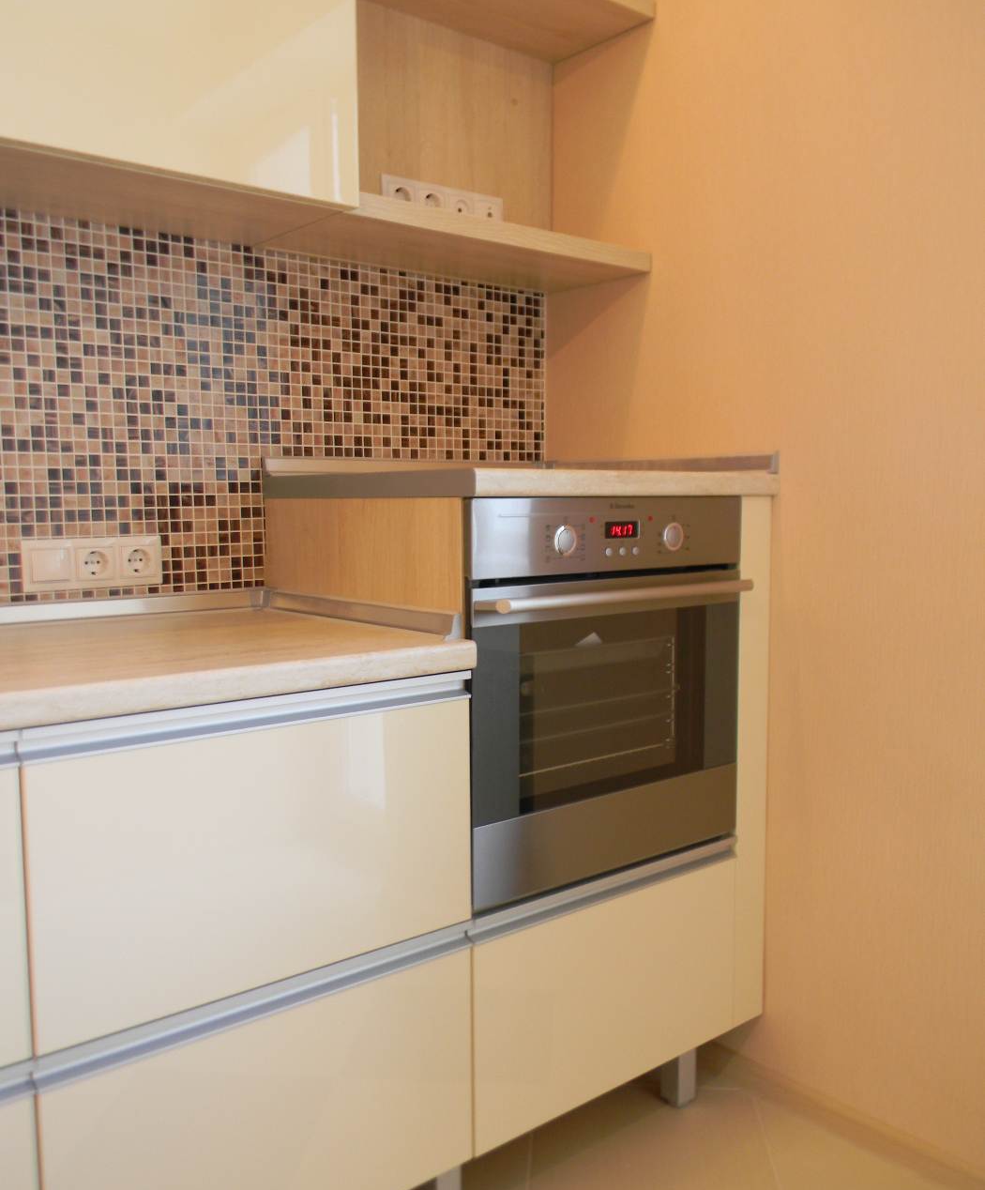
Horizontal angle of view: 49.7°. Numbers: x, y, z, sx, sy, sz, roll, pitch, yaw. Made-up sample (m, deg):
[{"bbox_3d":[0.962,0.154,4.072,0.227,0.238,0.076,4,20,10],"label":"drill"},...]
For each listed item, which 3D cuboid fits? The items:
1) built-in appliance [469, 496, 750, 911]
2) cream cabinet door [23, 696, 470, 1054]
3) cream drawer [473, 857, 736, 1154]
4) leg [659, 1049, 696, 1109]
[{"bbox_3d":[0.050,0.129,1.883,0.596,0.595,0.570,-4,6,-39],"label":"built-in appliance"},{"bbox_3d":[-0.269,0.325,1.336,0.600,0.321,0.019,-4,6,-39],"label":"cream cabinet door"},{"bbox_3d":[0.201,0.648,1.746,0.597,0.324,0.019,-4,6,-39],"label":"cream drawer"},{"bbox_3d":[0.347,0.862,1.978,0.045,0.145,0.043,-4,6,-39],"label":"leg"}]

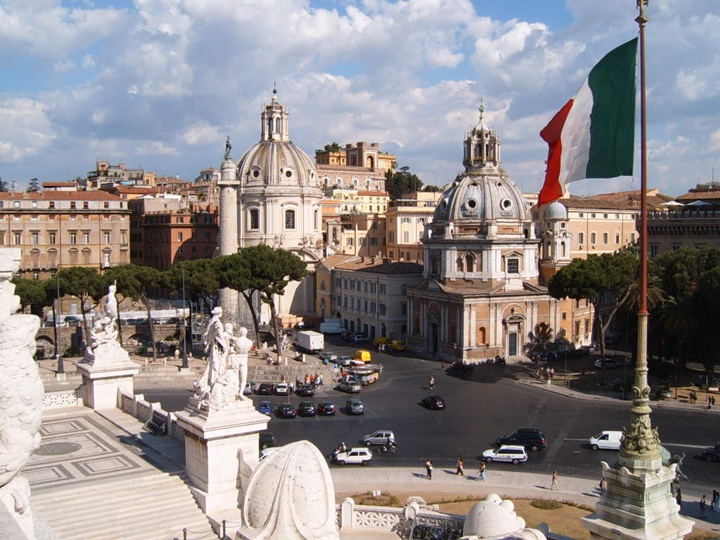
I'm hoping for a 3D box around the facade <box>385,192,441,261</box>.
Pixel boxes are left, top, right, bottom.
[{"bbox_3d":[16.602,-10.299,234.784,17.000,27.489,14.500,0,3,-12],"label":"facade"}]

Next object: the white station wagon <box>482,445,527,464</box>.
[{"bbox_3d":[14.232,17.805,75.243,4.280,1.480,1.700,1,4,15],"label":"white station wagon"}]

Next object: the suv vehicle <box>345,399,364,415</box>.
[{"bbox_3d":[-0.643,16.411,93.768,1.700,1.500,3.900,-1,4,-10],"label":"suv vehicle"}]

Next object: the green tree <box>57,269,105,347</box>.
[{"bbox_3d":[-47.213,6.283,129.487,7.865,13.777,7.541,-2,5,-20],"label":"green tree"}]

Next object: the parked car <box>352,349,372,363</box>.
[{"bbox_3d":[0.411,15.207,137.912,1.750,1.950,4.200,-1,3,-26],"label":"parked car"}]

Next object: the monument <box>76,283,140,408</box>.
[{"bbox_3d":[-18.390,5.200,55.490,3.400,8.900,4.100,-3,5,-36],"label":"monument"}]

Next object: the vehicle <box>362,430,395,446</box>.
[{"bbox_3d":[2.072,17.722,81.779,3.320,1.430,1.520,0,2,2],"label":"vehicle"}]

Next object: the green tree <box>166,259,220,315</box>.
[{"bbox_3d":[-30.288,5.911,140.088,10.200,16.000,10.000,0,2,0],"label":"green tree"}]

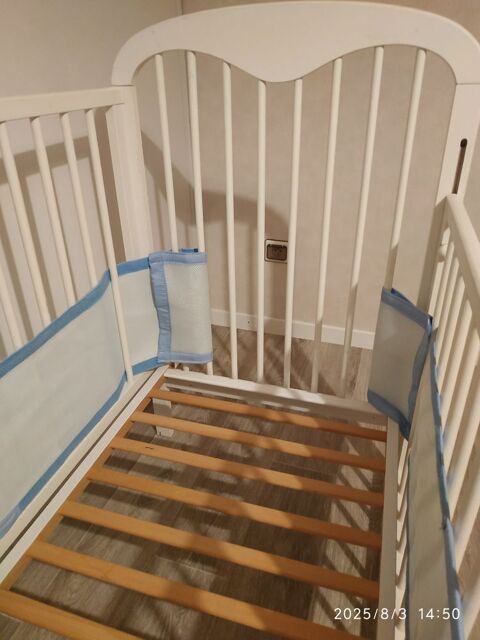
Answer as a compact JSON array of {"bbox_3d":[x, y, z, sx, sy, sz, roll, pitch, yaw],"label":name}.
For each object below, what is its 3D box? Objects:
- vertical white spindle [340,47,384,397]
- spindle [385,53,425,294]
[{"bbox_3d":[0.237,-0.130,0.894,0.015,0.719,0.015,7,28,16],"label":"vertical white spindle"},{"bbox_3d":[0.301,-0.120,0.877,0.015,0.714,0.015,7,28,16],"label":"spindle"}]

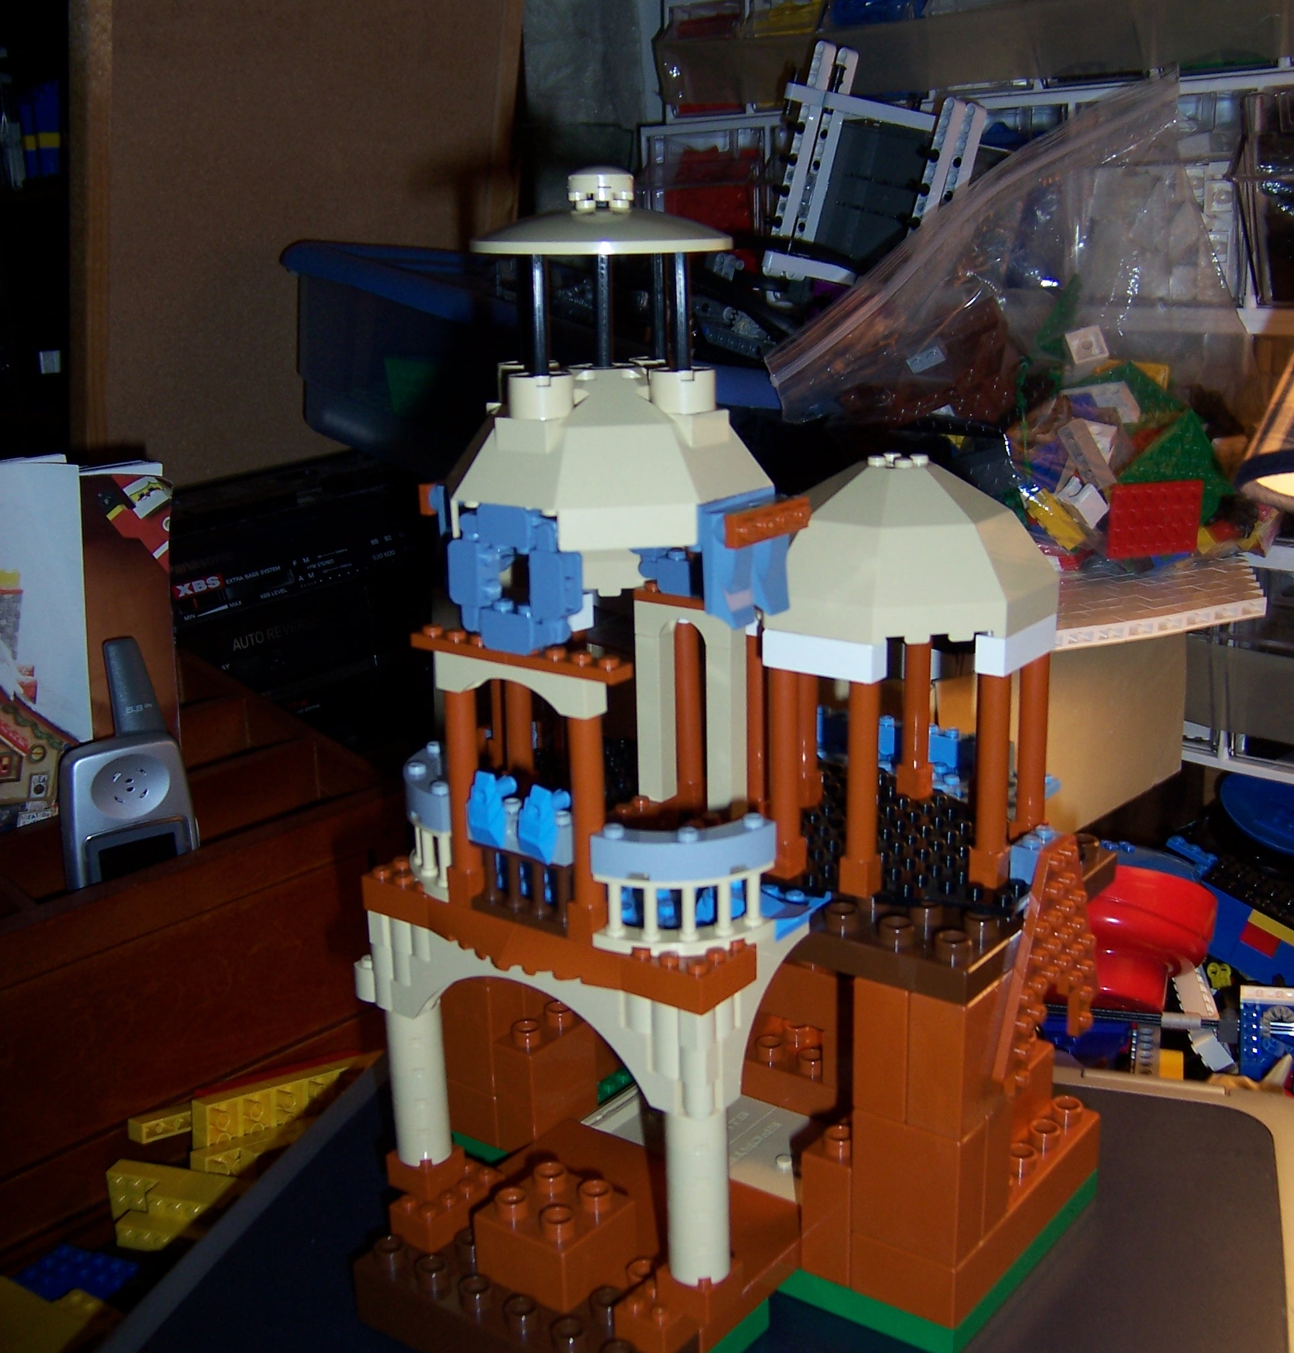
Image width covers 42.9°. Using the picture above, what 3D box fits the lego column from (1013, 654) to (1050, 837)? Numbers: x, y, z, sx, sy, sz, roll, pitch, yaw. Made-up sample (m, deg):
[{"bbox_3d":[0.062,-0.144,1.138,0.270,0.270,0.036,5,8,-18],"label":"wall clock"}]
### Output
[{"bbox_3d":[0.105,0.024,0.449,0.008,0.058,0.008,10,19,36],"label":"lego column"}]

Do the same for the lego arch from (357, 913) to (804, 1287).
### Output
[{"bbox_3d":[-0.019,0.103,0.455,0.120,0.079,0.049,10,19,36],"label":"lego arch"}]

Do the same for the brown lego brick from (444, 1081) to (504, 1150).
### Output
[{"bbox_3d":[-0.051,0.138,0.550,0.032,0.019,0.032,10,19,36],"label":"brown lego brick"}]

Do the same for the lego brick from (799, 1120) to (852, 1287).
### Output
[{"bbox_3d":[0.059,0.146,0.468,0.016,0.043,0.032,10,19,36],"label":"lego brick"}]

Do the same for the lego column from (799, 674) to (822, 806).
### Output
[{"bbox_3d":[0.048,0.011,0.496,0.008,0.058,0.008,10,19,36],"label":"lego column"}]

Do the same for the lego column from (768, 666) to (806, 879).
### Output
[{"bbox_3d":[0.037,0.026,0.444,0.008,0.058,0.008,10,19,36],"label":"lego column"}]

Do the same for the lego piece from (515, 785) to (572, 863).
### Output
[{"bbox_3d":[-0.025,0.036,0.405,0.011,0.018,0.013,11,20,36],"label":"lego piece"}]

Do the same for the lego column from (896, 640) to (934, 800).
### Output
[{"bbox_3d":[0.081,0.008,0.497,0.008,0.058,0.008,11,20,36],"label":"lego column"}]

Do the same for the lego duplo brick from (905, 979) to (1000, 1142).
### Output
[{"bbox_3d":[0.083,0.094,0.432,0.016,0.042,0.032,11,20,36],"label":"lego duplo brick"}]

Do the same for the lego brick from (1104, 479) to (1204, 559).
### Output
[{"bbox_3d":[0.219,-0.068,0.709,0.048,0.032,0.005,-6,15,-22],"label":"lego brick"}]

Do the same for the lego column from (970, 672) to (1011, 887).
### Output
[{"bbox_3d":[0.091,0.027,0.434,0.008,0.058,0.008,10,19,36],"label":"lego column"}]

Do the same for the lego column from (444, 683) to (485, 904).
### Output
[{"bbox_3d":[-0.047,0.030,0.422,0.008,0.058,0.008,-1,15,0],"label":"lego column"}]

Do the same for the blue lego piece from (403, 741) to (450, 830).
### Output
[{"bbox_3d":[-0.057,0.030,0.451,0.032,0.011,0.032,10,19,36],"label":"blue lego piece"}]

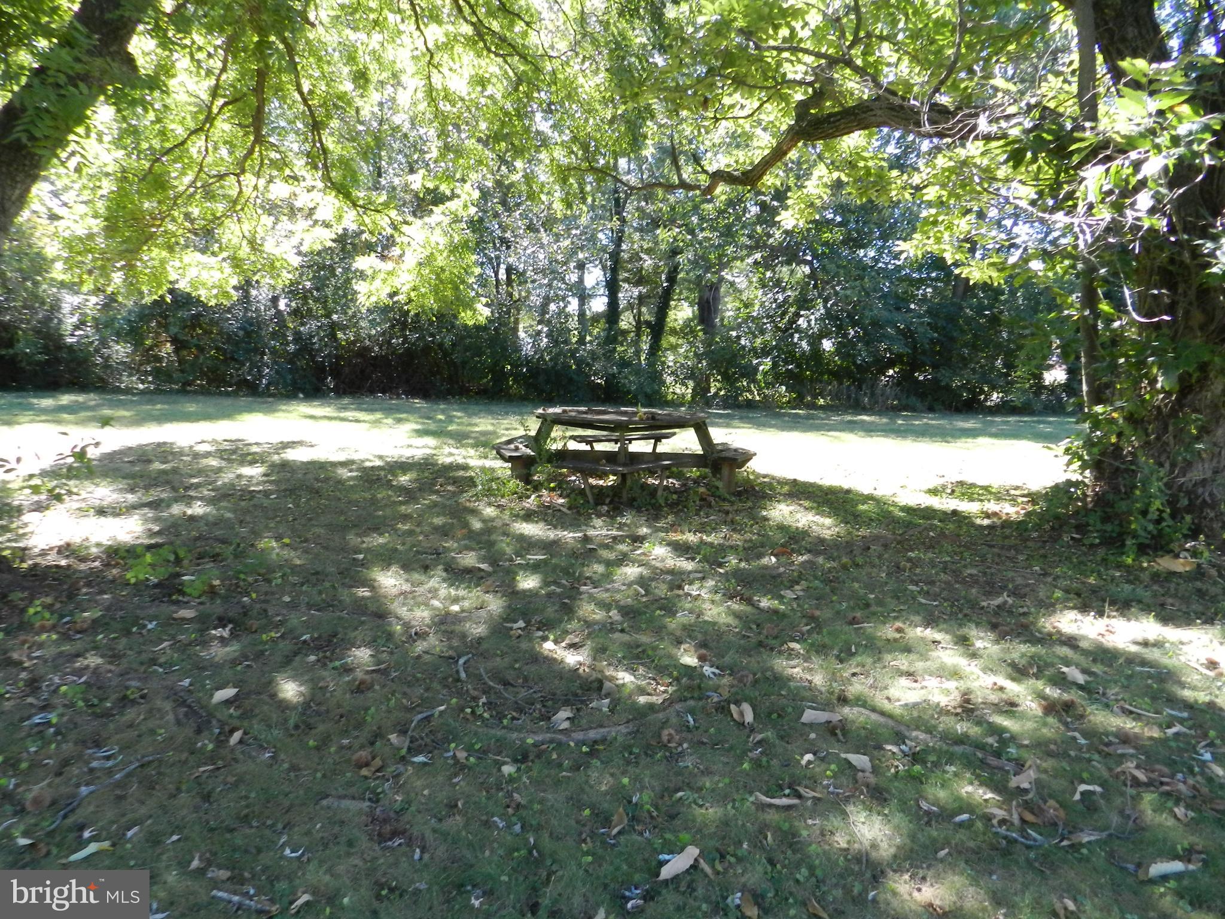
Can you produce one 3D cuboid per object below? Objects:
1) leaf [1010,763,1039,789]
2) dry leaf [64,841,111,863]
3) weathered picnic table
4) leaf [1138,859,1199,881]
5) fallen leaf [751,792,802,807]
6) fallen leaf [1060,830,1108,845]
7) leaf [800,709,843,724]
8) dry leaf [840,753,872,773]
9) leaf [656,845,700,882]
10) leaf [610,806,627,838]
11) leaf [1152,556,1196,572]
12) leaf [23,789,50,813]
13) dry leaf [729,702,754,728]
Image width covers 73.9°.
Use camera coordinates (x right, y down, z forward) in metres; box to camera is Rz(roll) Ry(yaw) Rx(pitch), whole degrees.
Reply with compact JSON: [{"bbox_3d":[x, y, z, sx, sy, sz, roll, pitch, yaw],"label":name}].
[{"bbox_3d":[1.384,1.062,2.739,0.135,0.045,0.060,-6,10,-38],"label":"leaf"},{"bbox_3d":[-1.482,1.108,2.300,0.120,0.022,0.040,-8,12,-44],"label":"dry leaf"},{"bbox_3d":[0.101,-0.097,7.500,2.400,0.690,2.400,1,8,-2],"label":"weathered picnic table"},{"bbox_3d":[1.477,1.091,2.162,0.155,0.040,0.055,-1,8,-14],"label":"leaf"},{"bbox_3d":[0.522,1.082,2.597,0.152,0.028,0.045,3,8,14],"label":"fallen leaf"},{"bbox_3d":[1.339,1.072,2.308,0.125,0.030,0.045,-1,8,-18],"label":"fallen leaf"},{"bbox_3d":[0.778,0.958,3.035,0.150,0.030,0.070,1,8,2],"label":"leaf"},{"bbox_3d":[0.846,1.053,2.829,0.060,0.025,0.125,-7,11,-41],"label":"dry leaf"},{"bbox_3d":[0.174,1.063,2.145,0.065,0.045,0.155,9,11,43],"label":"leaf"},{"bbox_3d":[0.016,1.034,2.327,0.045,0.045,0.110,3,8,12],"label":"leaf"},{"bbox_3d":[3.739,0.694,5.421,0.240,0.055,0.110,4,9,25],"label":"leaf"},{"bbox_3d":[-1.788,1.058,2.529,0.068,0.050,0.068,-5,10,-35],"label":"leaf"},{"bbox_3d":[0.495,0.976,3.109,0.082,0.045,0.140,0,8,-6],"label":"dry leaf"}]

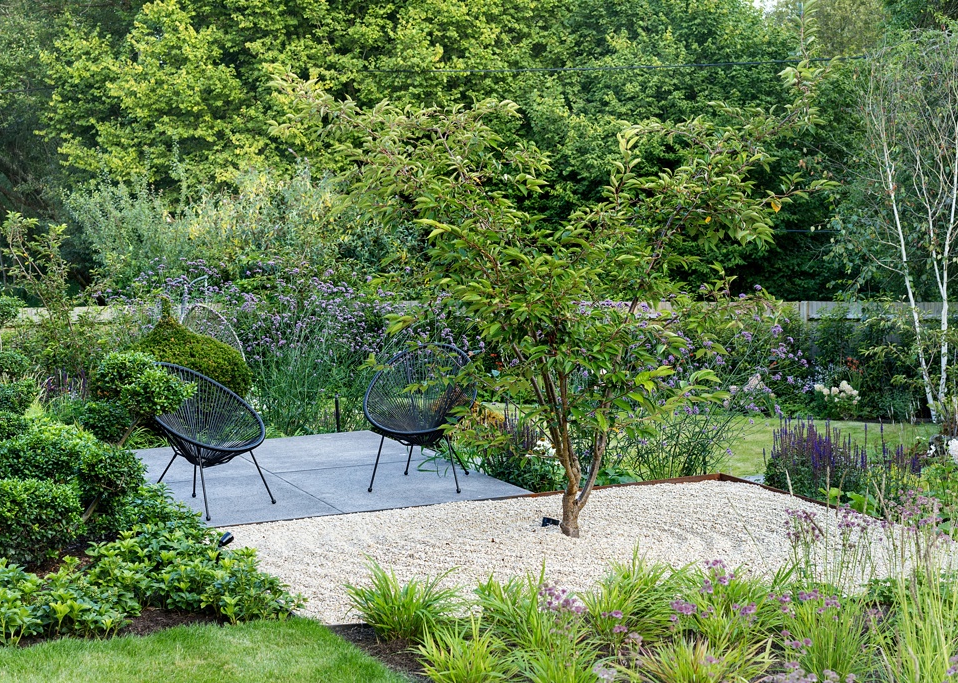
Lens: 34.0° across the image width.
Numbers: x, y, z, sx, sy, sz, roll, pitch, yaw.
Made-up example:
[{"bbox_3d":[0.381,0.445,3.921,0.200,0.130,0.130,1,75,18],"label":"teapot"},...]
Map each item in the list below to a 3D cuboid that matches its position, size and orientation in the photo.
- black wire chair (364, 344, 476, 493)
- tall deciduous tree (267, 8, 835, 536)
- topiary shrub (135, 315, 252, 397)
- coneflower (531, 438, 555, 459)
[{"bbox_3d":[-0.347,0.474,9.988,0.720,0.860,0.760,0,6,12],"label":"black wire chair"},{"bbox_3d":[0.415,-0.335,8.358,2.950,2.770,2.500,-1,6,0],"label":"tall deciduous tree"},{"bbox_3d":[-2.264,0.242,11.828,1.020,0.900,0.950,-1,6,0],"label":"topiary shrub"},{"bbox_3d":[0.407,0.675,9.865,0.150,0.125,0.130,-1,6,0],"label":"coneflower"}]

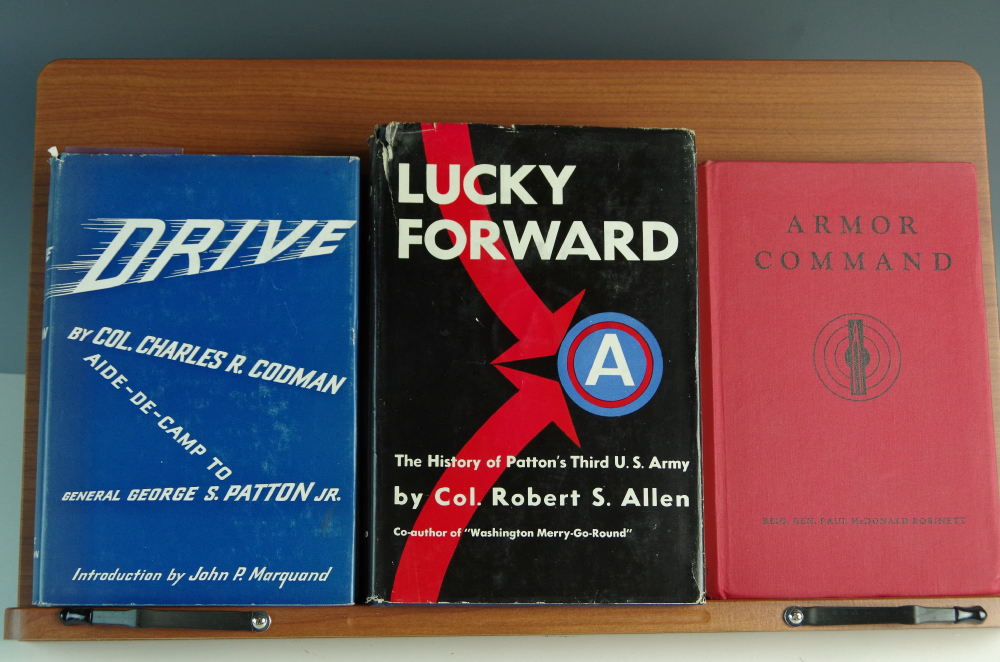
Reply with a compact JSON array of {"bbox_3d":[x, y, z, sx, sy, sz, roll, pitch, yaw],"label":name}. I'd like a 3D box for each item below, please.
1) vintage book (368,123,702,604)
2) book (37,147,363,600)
[{"bbox_3d":[0.014,0.015,0.707,0.153,0.221,0.037,0,-8,-3],"label":"vintage book"},{"bbox_3d":[-0.142,0.023,0.713,0.149,0.211,0.030,0,-7,-2],"label":"book"}]

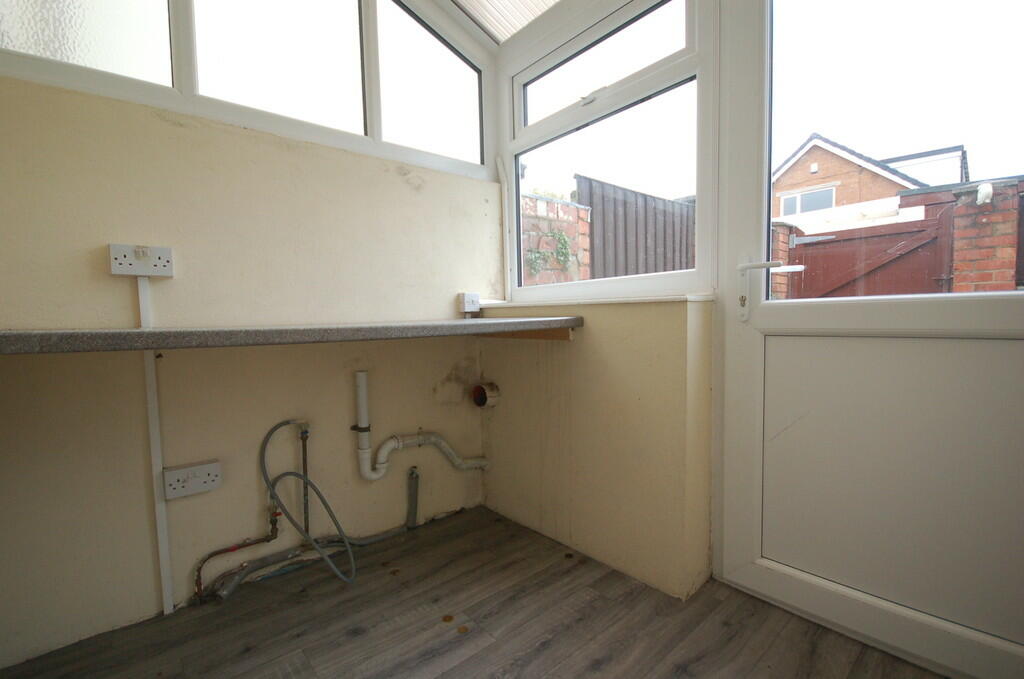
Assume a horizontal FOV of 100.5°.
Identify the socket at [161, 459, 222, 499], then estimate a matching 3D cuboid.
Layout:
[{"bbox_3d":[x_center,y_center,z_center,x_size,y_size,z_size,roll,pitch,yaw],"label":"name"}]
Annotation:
[{"bbox_3d":[-1.054,0.461,1.409,0.145,0.087,0.045,-3,4,-37],"label":"socket"}]

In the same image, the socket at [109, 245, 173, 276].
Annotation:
[{"bbox_3d":[-1.139,-0.239,1.314,0.145,0.087,0.045,-3,4,-37],"label":"socket"}]

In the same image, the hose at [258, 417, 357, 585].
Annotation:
[{"bbox_3d":[-0.733,0.593,1.518,0.267,0.583,0.230,-3,4,-37],"label":"hose"}]

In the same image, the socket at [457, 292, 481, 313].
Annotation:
[{"bbox_3d":[-0.202,-0.175,2.029,0.085,0.087,0.047,-3,4,-37],"label":"socket"}]

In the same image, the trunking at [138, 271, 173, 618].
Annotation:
[{"bbox_3d":[-1.136,0.350,1.360,0.025,1.092,0.017,-4,4,-37],"label":"trunking"}]

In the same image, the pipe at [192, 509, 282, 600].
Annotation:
[{"bbox_3d":[-0.951,0.743,1.483,0.261,0.265,0.055,-3,4,-37],"label":"pipe"}]

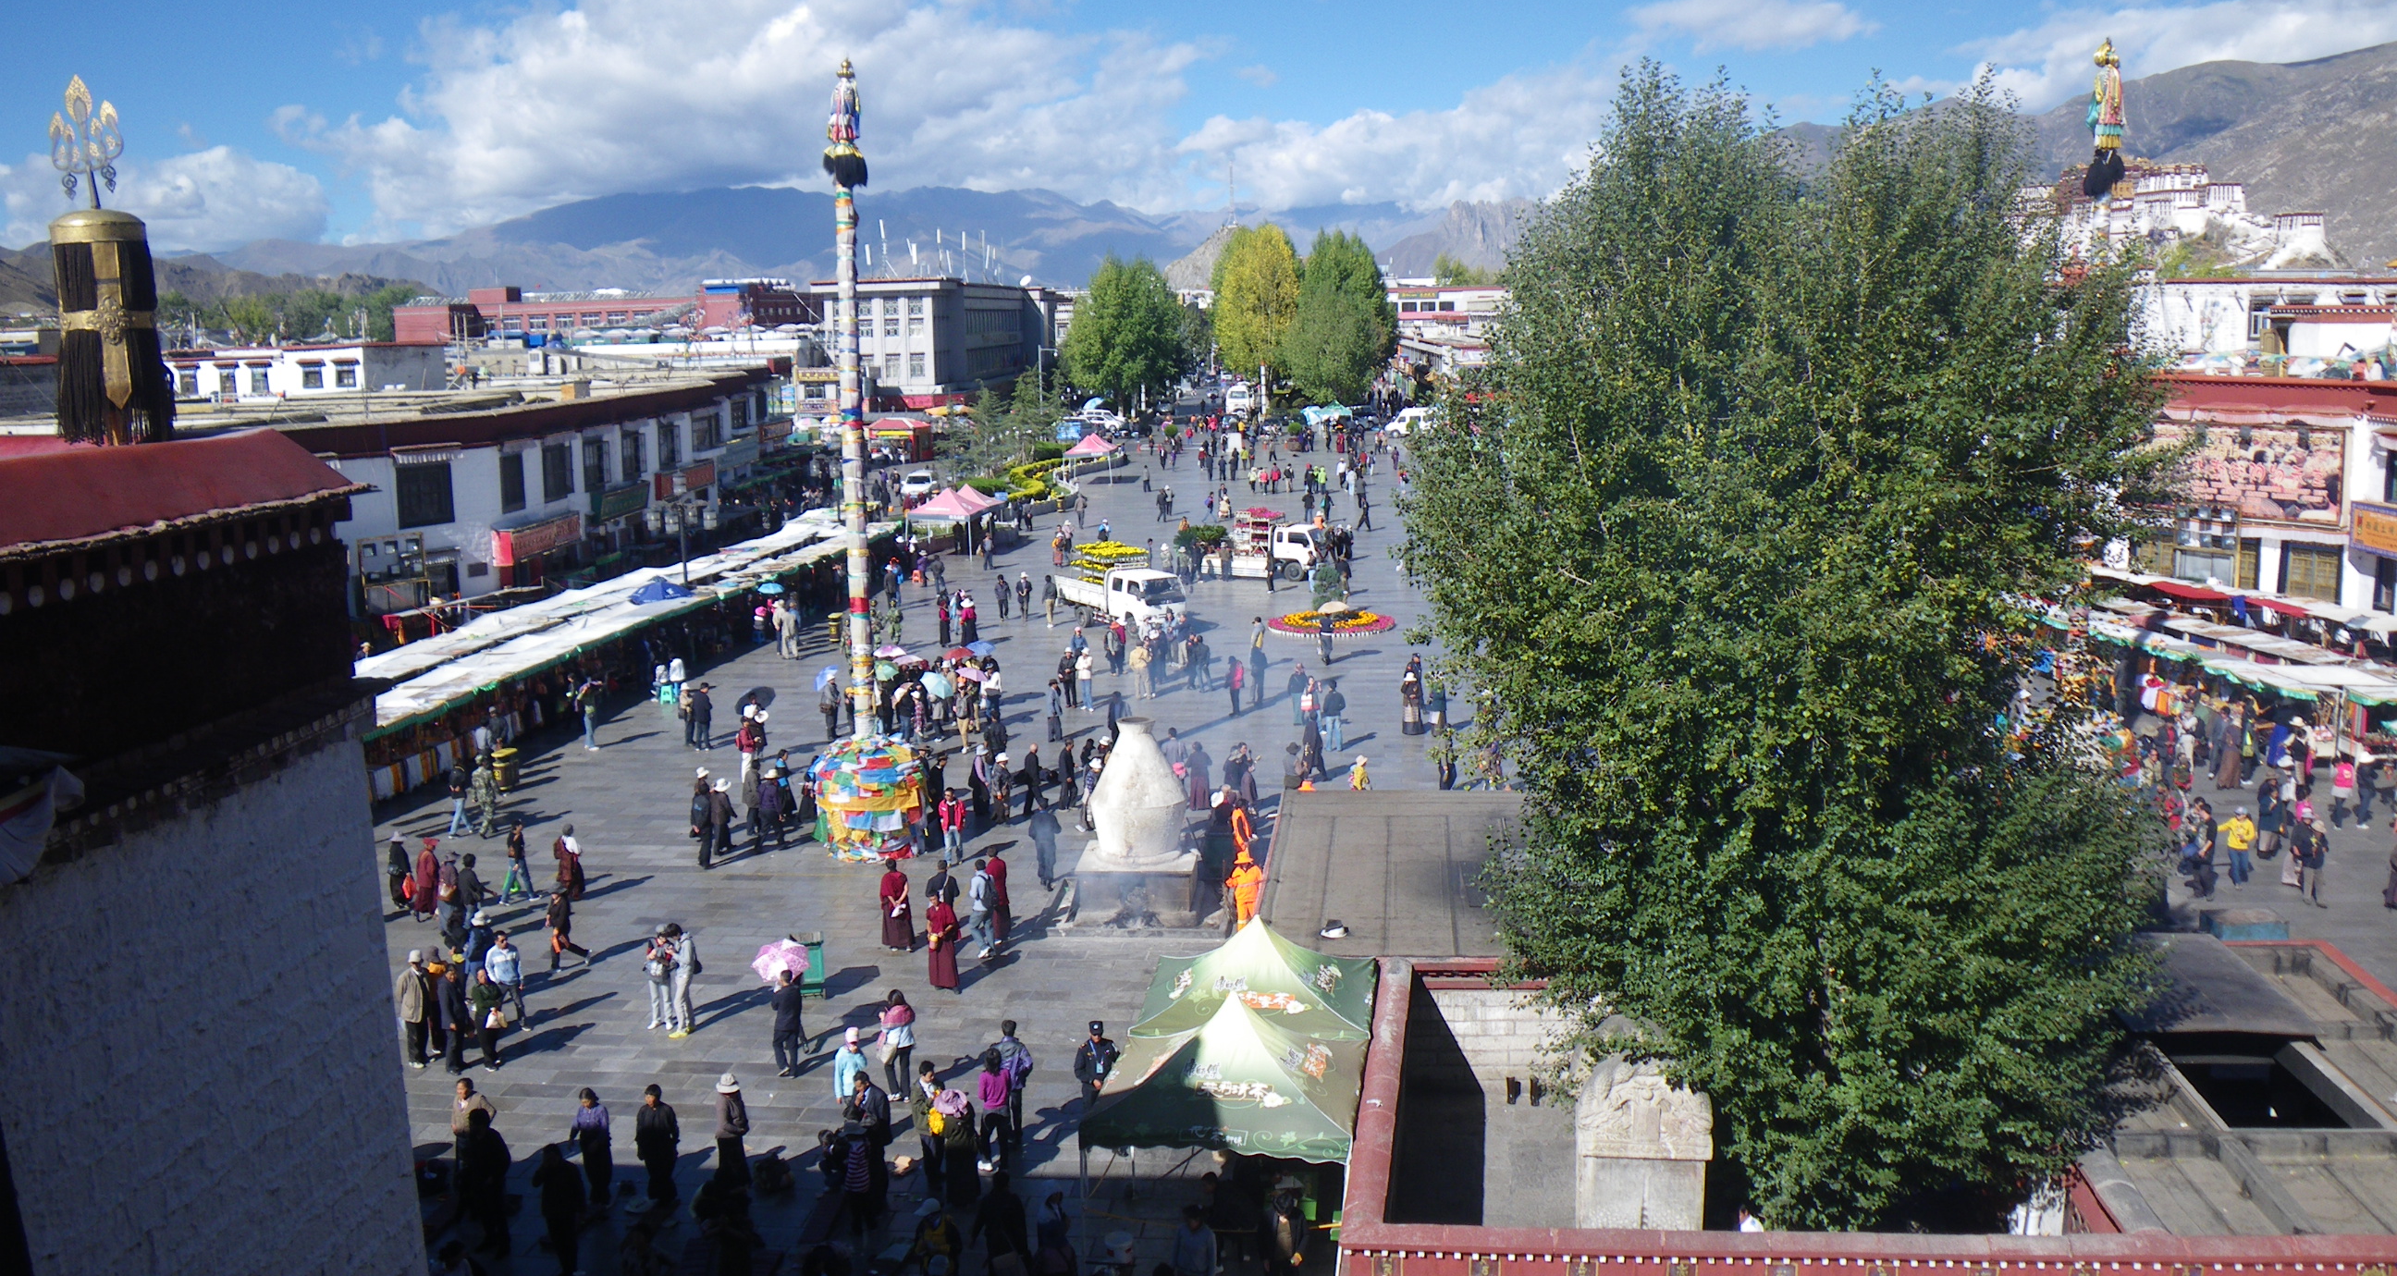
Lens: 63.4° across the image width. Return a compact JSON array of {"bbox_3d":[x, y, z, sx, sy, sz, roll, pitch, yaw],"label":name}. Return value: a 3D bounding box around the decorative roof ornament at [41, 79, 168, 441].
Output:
[{"bbox_3d":[-7.049,-2.387,12.408,0.740,2.324,0.740,-6,11,-29],"label":"decorative roof ornament"}]

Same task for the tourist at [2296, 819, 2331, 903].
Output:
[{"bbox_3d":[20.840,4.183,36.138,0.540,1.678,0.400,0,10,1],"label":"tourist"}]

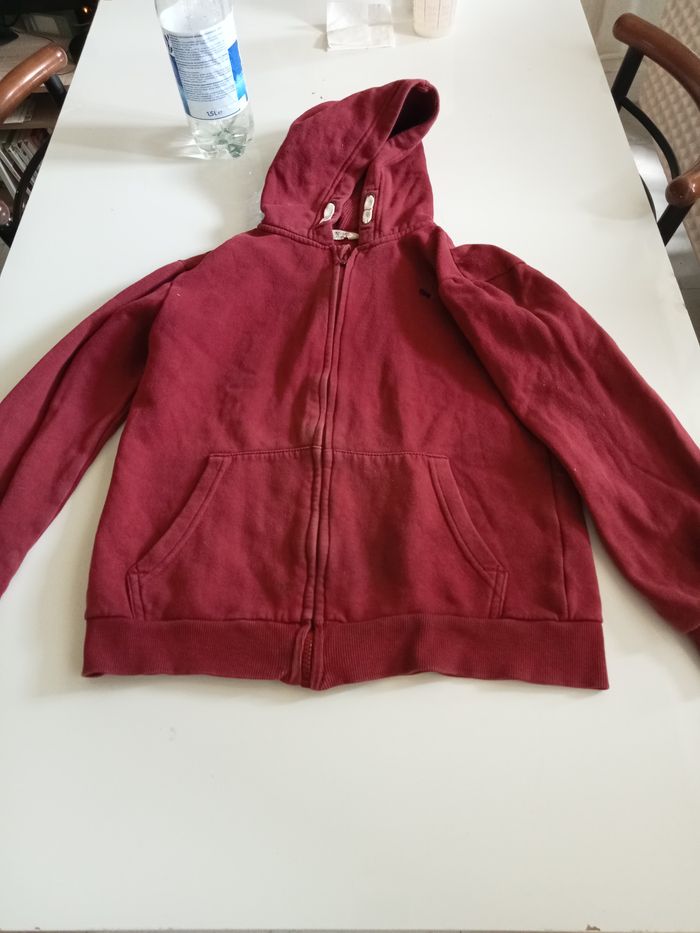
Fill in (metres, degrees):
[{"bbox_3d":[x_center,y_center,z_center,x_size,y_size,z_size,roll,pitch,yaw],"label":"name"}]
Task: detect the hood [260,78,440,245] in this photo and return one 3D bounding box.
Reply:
[{"bbox_3d":[0.005,-0.410,1.002,0.223,0.075,0.304,1,57,2],"label":"hood"}]

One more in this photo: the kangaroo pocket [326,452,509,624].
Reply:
[{"bbox_3d":[0.058,0.062,0.713,0.170,0.020,0.175,1,57,2],"label":"kangaroo pocket"}]

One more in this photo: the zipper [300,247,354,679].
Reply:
[{"bbox_3d":[-0.019,-0.040,0.780,0.025,0.025,0.542,1,57,2],"label":"zipper"}]

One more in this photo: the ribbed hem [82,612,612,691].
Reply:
[{"bbox_3d":[-0.009,0.158,0.658,0.456,0.030,0.056,1,57,2],"label":"ribbed hem"}]

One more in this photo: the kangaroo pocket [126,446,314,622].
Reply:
[{"bbox_3d":[-0.118,0.061,0.719,0.168,0.020,0.184,1,57,2],"label":"kangaroo pocket"}]

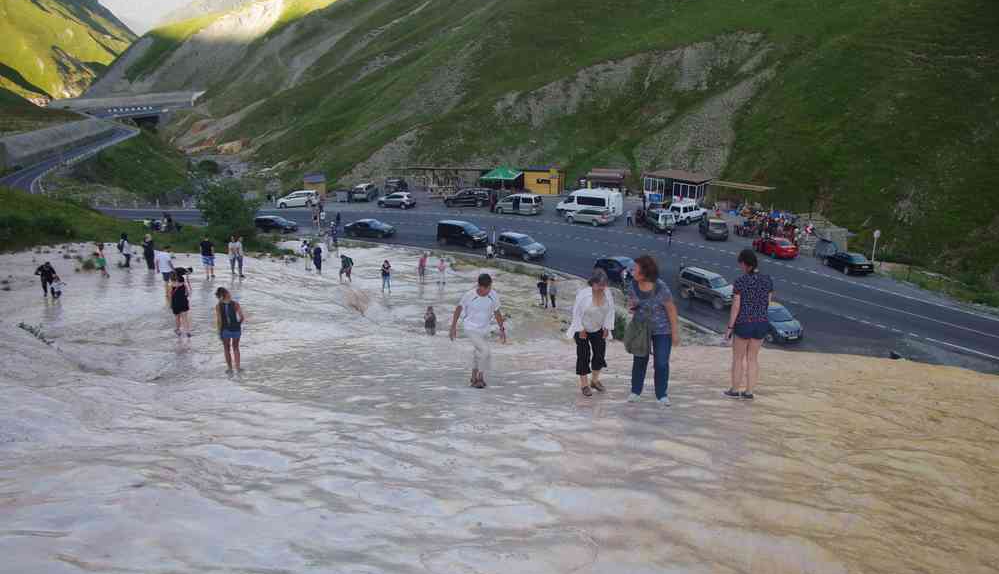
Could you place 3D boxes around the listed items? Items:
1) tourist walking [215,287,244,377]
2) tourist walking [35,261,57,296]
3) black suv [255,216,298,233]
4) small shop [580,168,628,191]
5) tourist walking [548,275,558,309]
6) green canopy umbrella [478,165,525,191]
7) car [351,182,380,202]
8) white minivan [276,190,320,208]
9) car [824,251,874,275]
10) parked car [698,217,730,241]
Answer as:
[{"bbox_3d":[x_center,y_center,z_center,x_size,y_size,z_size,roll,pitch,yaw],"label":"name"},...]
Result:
[{"bbox_3d":[-4.958,0.809,13.704,0.480,1.640,0.400,2,14,6],"label":"tourist walking"},{"bbox_3d":[-16.672,-0.275,27.500,0.660,1.360,0.450,-7,17,-25],"label":"tourist walking"},{"bbox_3d":[-20.765,-5.686,67.924,4.500,1.500,1.800,3,14,10],"label":"black suv"},{"bbox_3d":[13.282,-12.975,93.000,5.200,3.400,3.600,6,16,19],"label":"small shop"},{"bbox_3d":[2.667,0.222,37.000,0.480,1.680,0.380,1,16,4],"label":"tourist walking"},{"bbox_3d":[0.382,-13.666,95.500,5.000,3.300,4.200,4,16,11],"label":"green canopy umbrella"},{"bbox_3d":[-15.647,-10.977,87.241,1.830,1.700,4.500,2,15,8],"label":"car"},{"bbox_3d":[-22.113,-9.623,82.129,4.650,1.700,1.760,5,16,15],"label":"white minivan"},{"bbox_3d":[26.503,-1.936,56.904,1.800,1.400,4.700,1,14,-2],"label":"car"},{"bbox_3d":[19.550,-5.260,67.314,1.840,1.680,4.400,3,15,11],"label":"parked car"}]

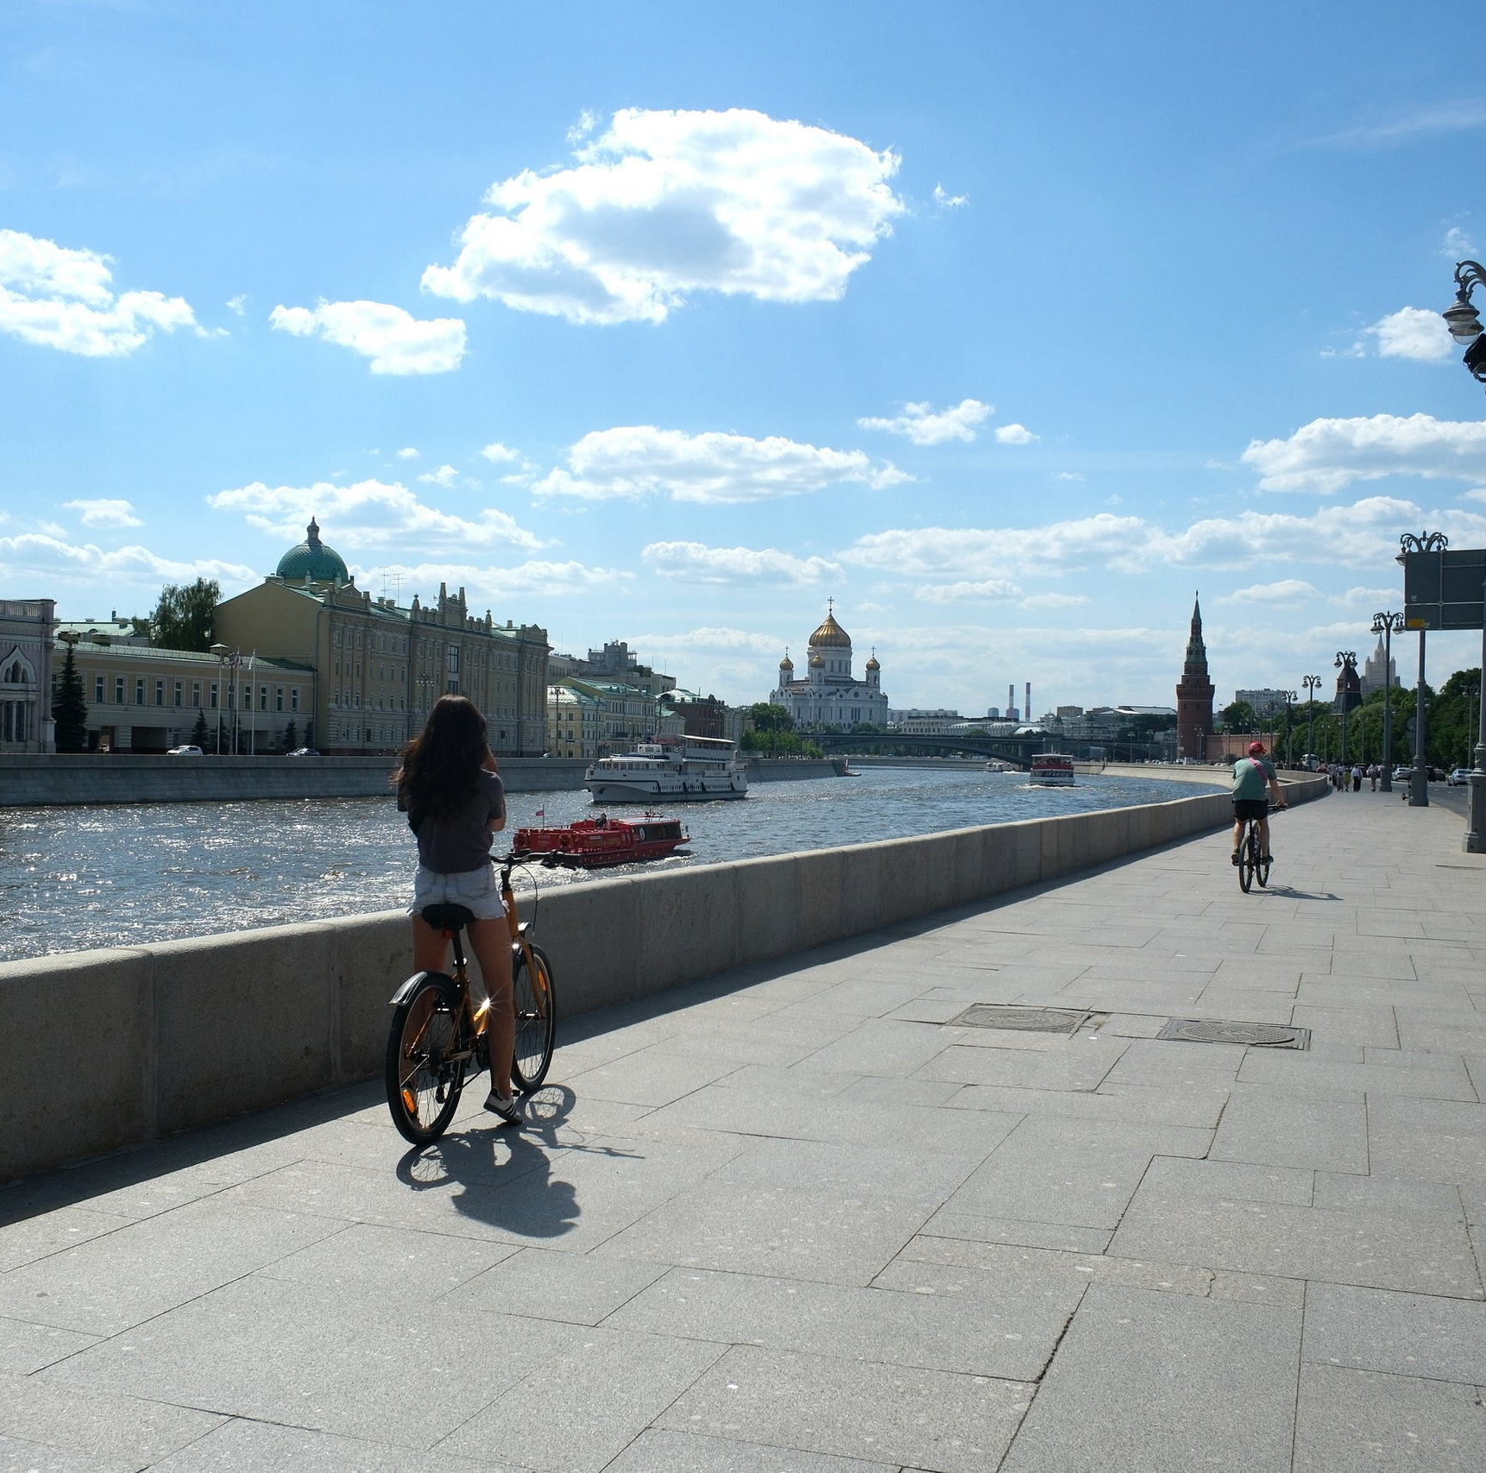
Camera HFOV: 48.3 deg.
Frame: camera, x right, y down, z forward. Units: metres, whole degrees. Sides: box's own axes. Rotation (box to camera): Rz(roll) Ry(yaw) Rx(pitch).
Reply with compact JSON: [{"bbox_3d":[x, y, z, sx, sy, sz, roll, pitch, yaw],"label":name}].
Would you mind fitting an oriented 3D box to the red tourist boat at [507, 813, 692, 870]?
[{"bbox_3d":[-7.300,5.214,87.347,3.700,2.600,15.800,0,-1,18],"label":"red tourist boat"}]

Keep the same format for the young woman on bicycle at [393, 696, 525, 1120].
[{"bbox_3d":[-1.202,0.713,6.942,0.520,1.770,0.440,1,-1,12],"label":"young woman on bicycle"}]

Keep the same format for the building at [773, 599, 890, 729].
[{"bbox_3d":[61.723,-42.643,1160.731,71.000,103.000,71.000,1,-1,-27],"label":"building"}]

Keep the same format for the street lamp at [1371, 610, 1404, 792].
[{"bbox_3d":[37.398,-2.042,96.047,2.000,10.500,0.800,0,-1,20],"label":"street lamp"}]

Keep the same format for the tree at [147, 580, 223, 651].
[{"bbox_3d":[-82.431,-9.402,245.145,12.000,25.000,12.000,1,-1,-15],"label":"tree"}]

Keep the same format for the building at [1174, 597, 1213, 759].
[{"bbox_3d":[161.152,-20.157,588.372,14.000,61.000,14.000,0,-1,15],"label":"building"}]

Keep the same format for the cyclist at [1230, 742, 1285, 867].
[{"bbox_3d":[6.260,0.799,20.144,0.580,1.570,0.820,0,-1,23],"label":"cyclist"}]

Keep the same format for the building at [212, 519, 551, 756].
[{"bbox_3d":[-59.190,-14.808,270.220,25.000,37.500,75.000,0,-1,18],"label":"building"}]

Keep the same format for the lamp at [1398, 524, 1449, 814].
[{"bbox_3d":[28.329,-2.772,68.962,2.000,11.440,1.900,1,-1,20],"label":"lamp"}]

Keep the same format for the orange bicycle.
[{"bbox_3d":[-1.082,1.050,6.892,0.620,1.060,1.760,1,-1,15],"label":"orange bicycle"}]

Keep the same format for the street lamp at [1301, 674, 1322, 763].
[{"bbox_3d":[61.433,-0.785,179.562,2.000,11.440,1.900,1,-1,16],"label":"street lamp"}]

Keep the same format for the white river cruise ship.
[{"bbox_3d":[-9.812,3.735,198.042,6.800,7.600,35.000,1,-1,25],"label":"white river cruise ship"}]

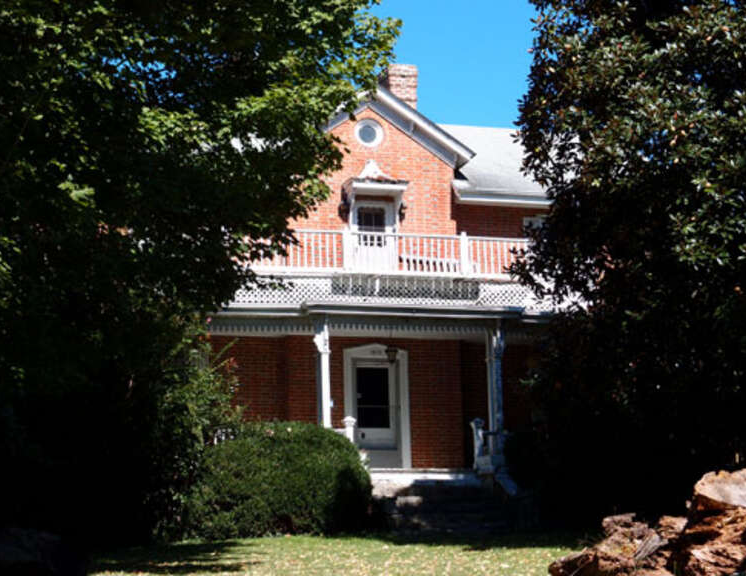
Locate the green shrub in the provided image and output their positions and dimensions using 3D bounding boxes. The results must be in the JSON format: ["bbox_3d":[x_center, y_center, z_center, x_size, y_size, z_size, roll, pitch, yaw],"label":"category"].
[{"bbox_3d":[-1.621,3.285,29.300,3.100,2.000,2.600,2,-13,-15],"label":"green shrub"}]

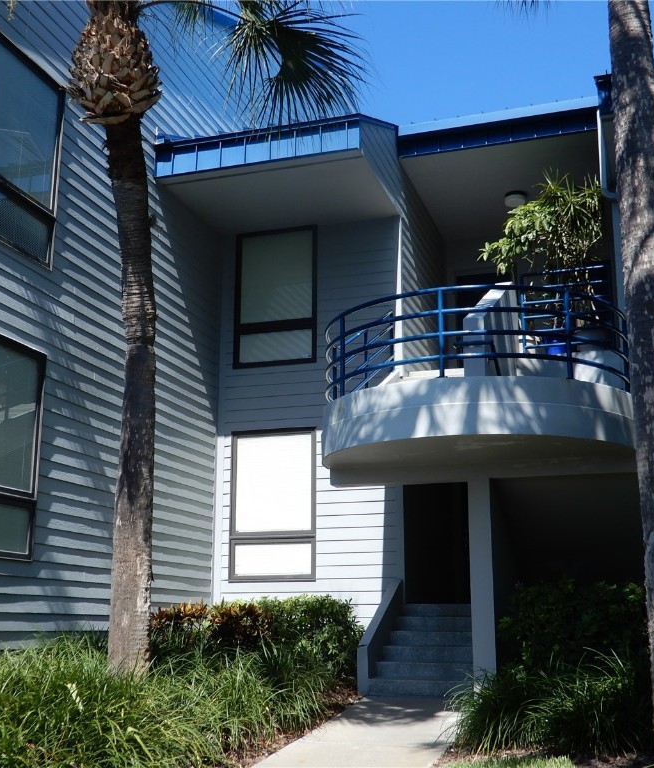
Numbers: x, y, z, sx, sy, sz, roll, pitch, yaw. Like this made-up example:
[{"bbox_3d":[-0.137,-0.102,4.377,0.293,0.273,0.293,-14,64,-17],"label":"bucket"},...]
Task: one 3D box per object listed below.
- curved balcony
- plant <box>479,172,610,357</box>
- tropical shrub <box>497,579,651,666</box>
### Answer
[{"bbox_3d":[1.429,0.086,10.855,3.394,1.680,1.898,-4,-14,18],"label":"curved balcony"},{"bbox_3d":[2.923,-1.563,13.862,1.697,2.570,1.344,-4,-14,18],"label":"plant"},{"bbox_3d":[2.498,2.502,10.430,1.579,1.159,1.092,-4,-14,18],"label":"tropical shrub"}]

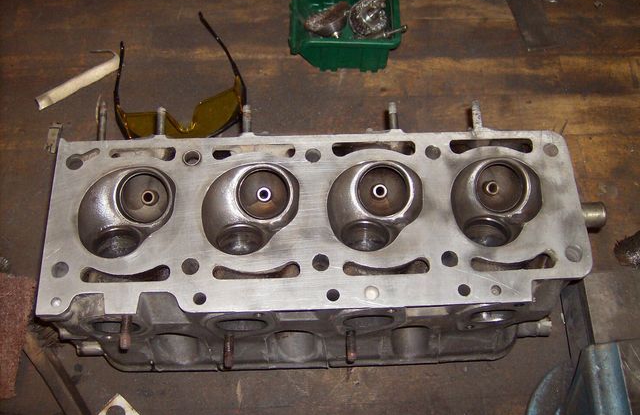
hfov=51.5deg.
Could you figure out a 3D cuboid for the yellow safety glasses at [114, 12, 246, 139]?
[{"bbox_3d":[-0.148,-0.135,0.676,0.134,0.048,0.155,-14,66,-7],"label":"yellow safety glasses"}]

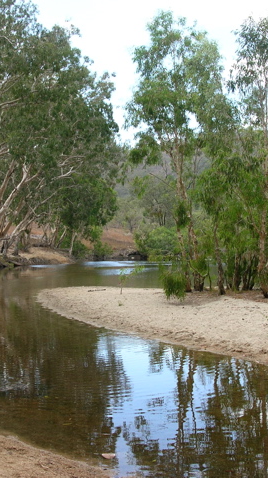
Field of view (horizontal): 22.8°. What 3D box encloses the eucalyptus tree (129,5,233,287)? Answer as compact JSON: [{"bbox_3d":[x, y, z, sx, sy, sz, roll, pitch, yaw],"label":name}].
[{"bbox_3d":[1.369,-2.633,20.000,3.100,8.300,3.000,0,1,0],"label":"eucalyptus tree"}]

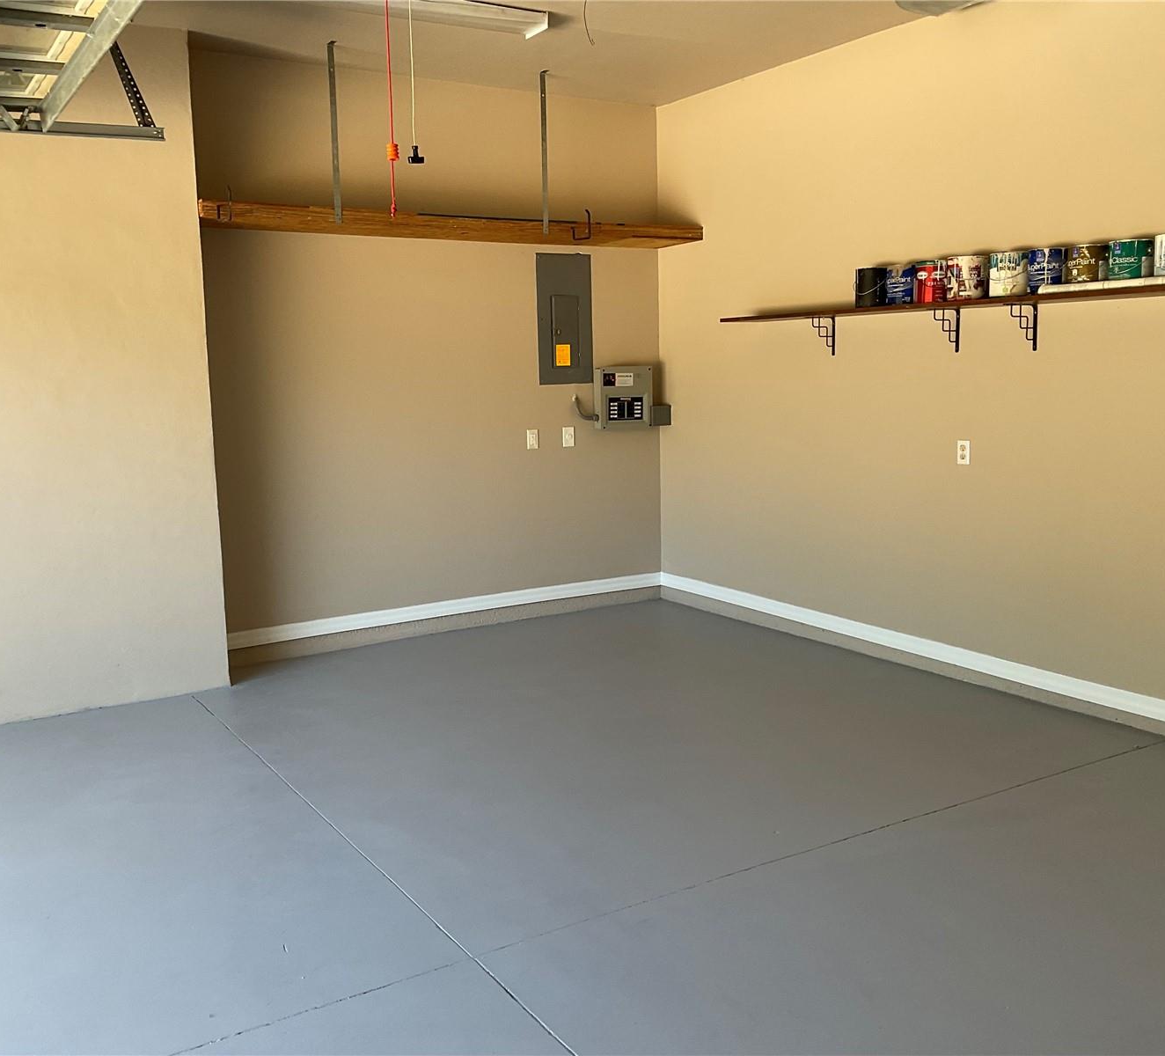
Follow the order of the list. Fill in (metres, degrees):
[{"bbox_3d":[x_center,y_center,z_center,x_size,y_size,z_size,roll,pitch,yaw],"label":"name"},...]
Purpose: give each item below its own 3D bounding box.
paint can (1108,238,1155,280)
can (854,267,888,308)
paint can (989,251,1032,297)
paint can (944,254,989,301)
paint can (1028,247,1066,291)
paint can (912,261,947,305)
[{"bbox_3d":[2.142,-1.018,4.590,0.166,0.189,0.166,6,11,40],"label":"paint can"},{"bbox_3d":[1.422,-1.169,5.761,0.166,0.189,0.166,-1,8,0],"label":"can"},{"bbox_3d":[1.842,-1.087,5.077,0.166,0.189,0.166,5,10,37],"label":"paint can"},{"bbox_3d":[1.720,-1.113,5.274,0.166,0.189,0.166,5,10,36],"label":"paint can"},{"bbox_3d":[1.944,-1.061,4.911,0.166,0.189,0.166,5,10,38],"label":"paint can"},{"bbox_3d":[1.621,-1.130,5.437,0.166,0.189,0.166,-1,8,0],"label":"paint can"}]

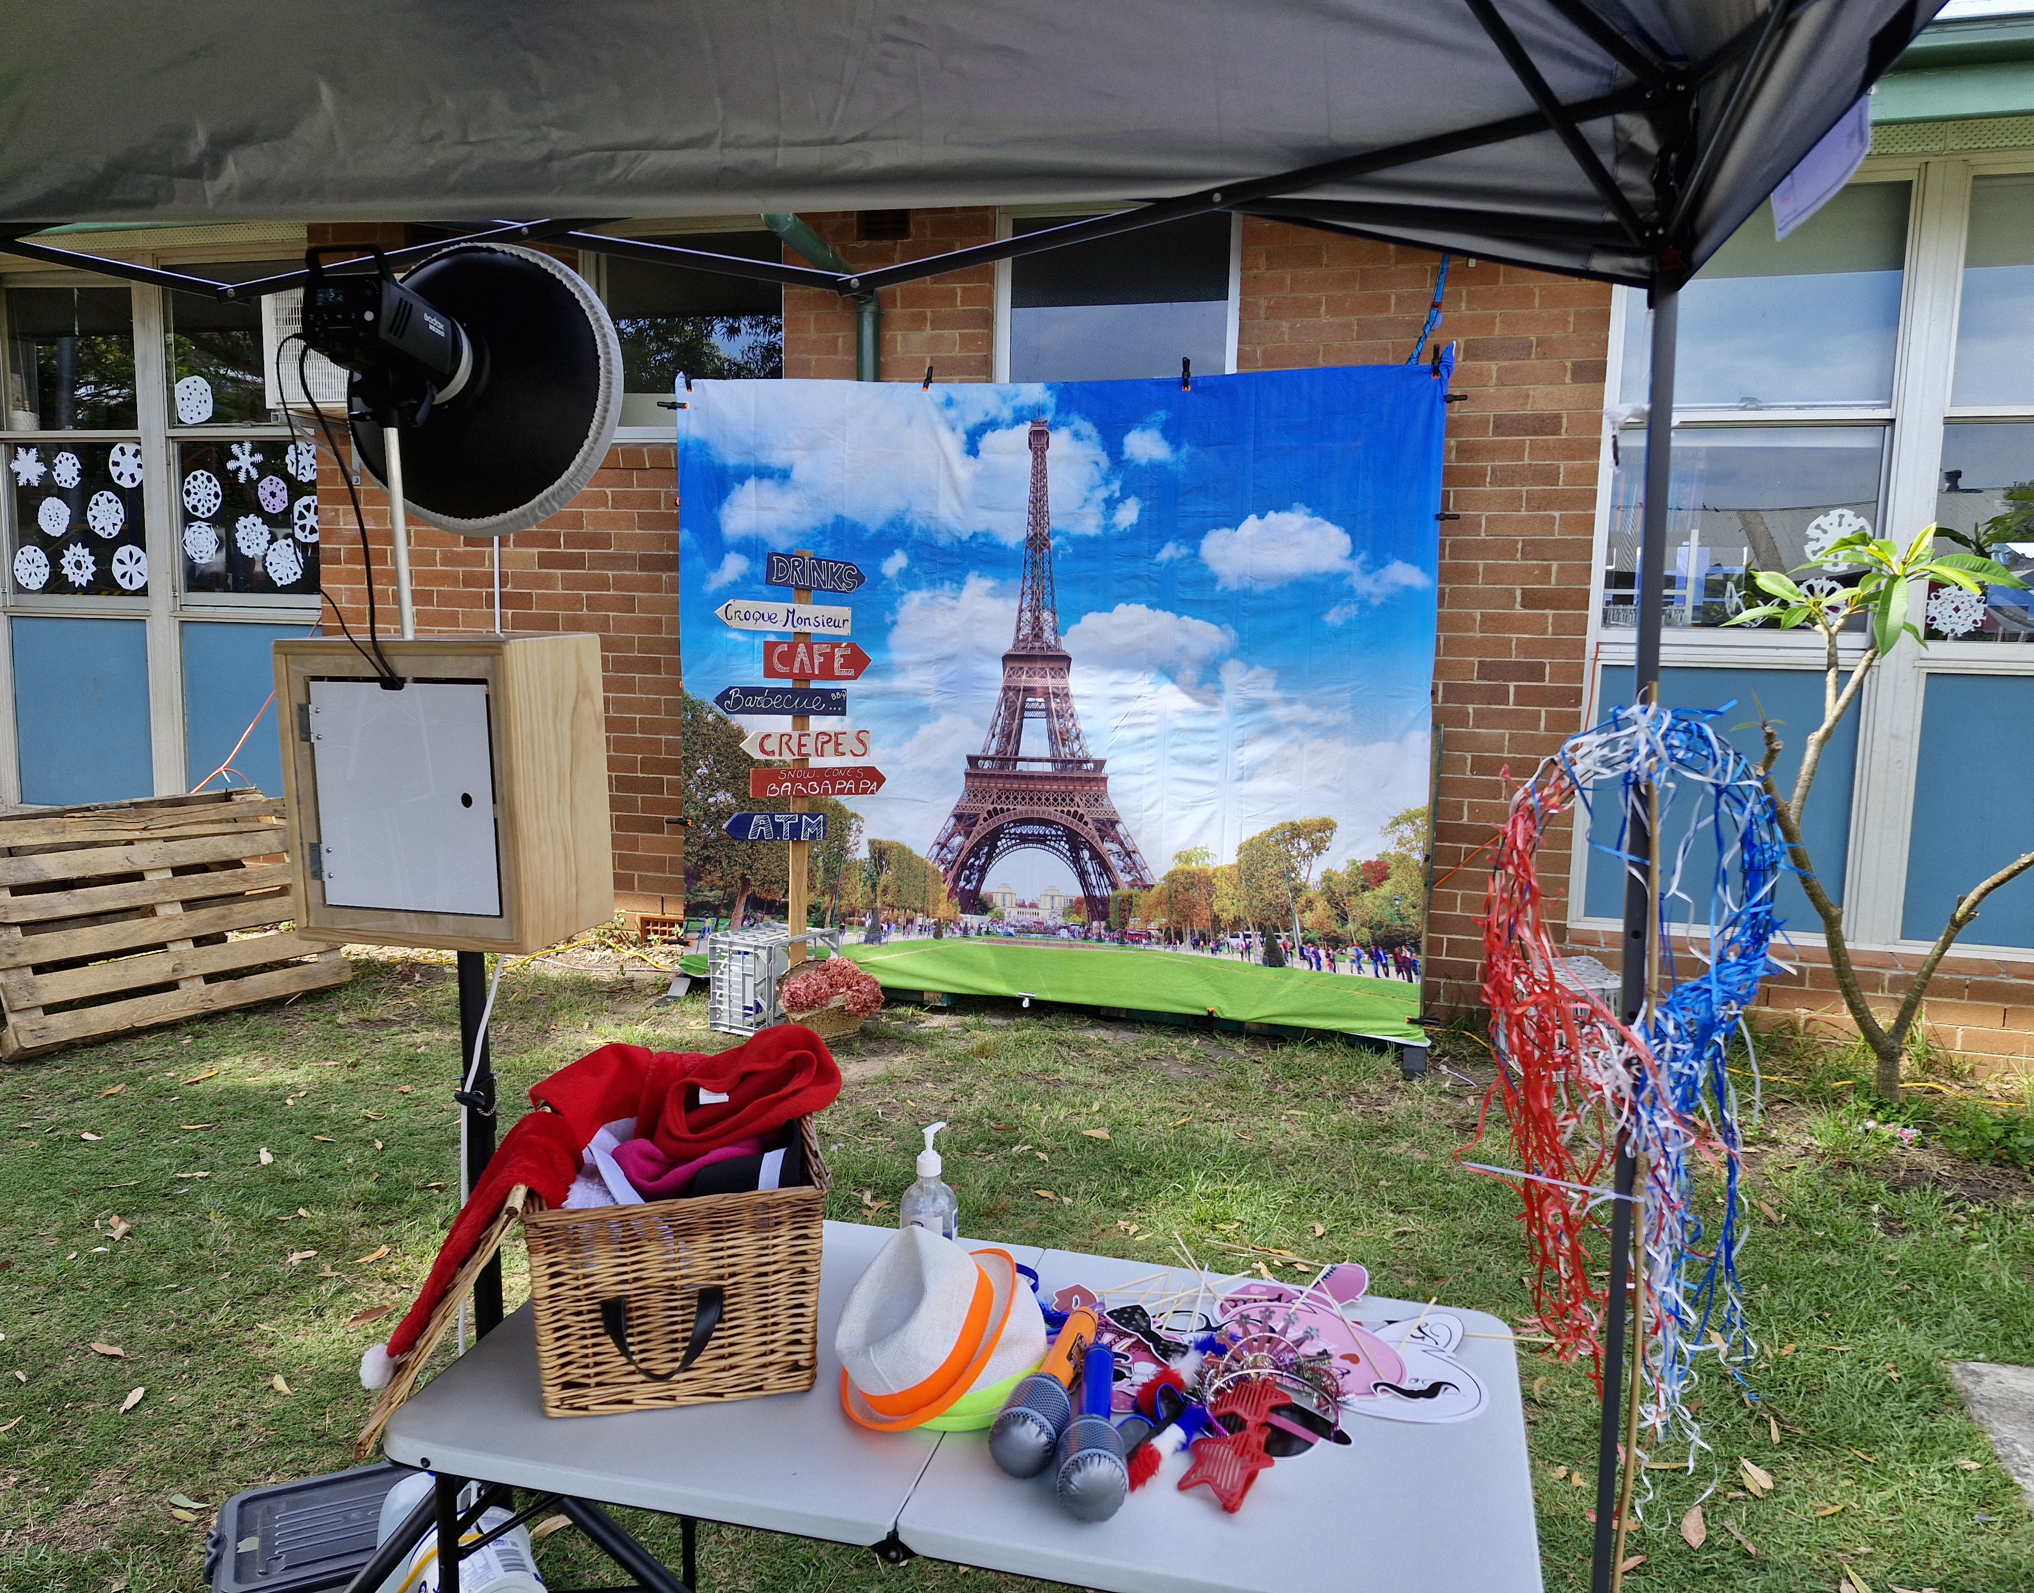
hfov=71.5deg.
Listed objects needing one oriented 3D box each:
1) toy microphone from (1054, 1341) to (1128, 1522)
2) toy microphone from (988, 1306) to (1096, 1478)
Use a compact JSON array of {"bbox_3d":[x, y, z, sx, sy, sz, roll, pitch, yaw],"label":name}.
[{"bbox_3d":[0.084,0.663,1.492,0.070,0.070,0.286,2,5,5],"label":"toy microphone"},{"bbox_3d":[0.036,0.641,1.541,0.071,0.071,0.295,3,11,17],"label":"toy microphone"}]

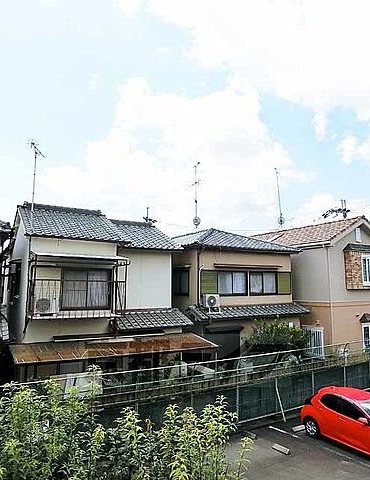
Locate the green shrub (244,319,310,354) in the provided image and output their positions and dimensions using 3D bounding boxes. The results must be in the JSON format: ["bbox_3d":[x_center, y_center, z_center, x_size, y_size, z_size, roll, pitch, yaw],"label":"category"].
[{"bbox_3d":[3.987,4.335,14.328,3.200,1.848,1.900,5,-9,-29],"label":"green shrub"}]

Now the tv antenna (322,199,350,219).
[{"bbox_3d":[8.807,-1.740,19.368,0.500,1.175,1.600,5,-9,-29],"label":"tv antenna"}]

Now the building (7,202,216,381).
[{"bbox_3d":[-4.263,2.496,15.474,7.100,7.800,9.300,5,-9,-29],"label":"building"}]

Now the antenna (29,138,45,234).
[{"bbox_3d":[-5.210,-1.735,11.465,0.450,3.189,1.200,1,-8,-4],"label":"antenna"}]

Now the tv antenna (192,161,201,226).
[{"bbox_3d":[0.718,-2.735,20.344,0.450,4.297,0.750,4,-9,-20],"label":"tv antenna"}]

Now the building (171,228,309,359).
[{"bbox_3d":[0.927,3.084,19.032,6.700,7.350,10.500,5,-9,-29],"label":"building"}]

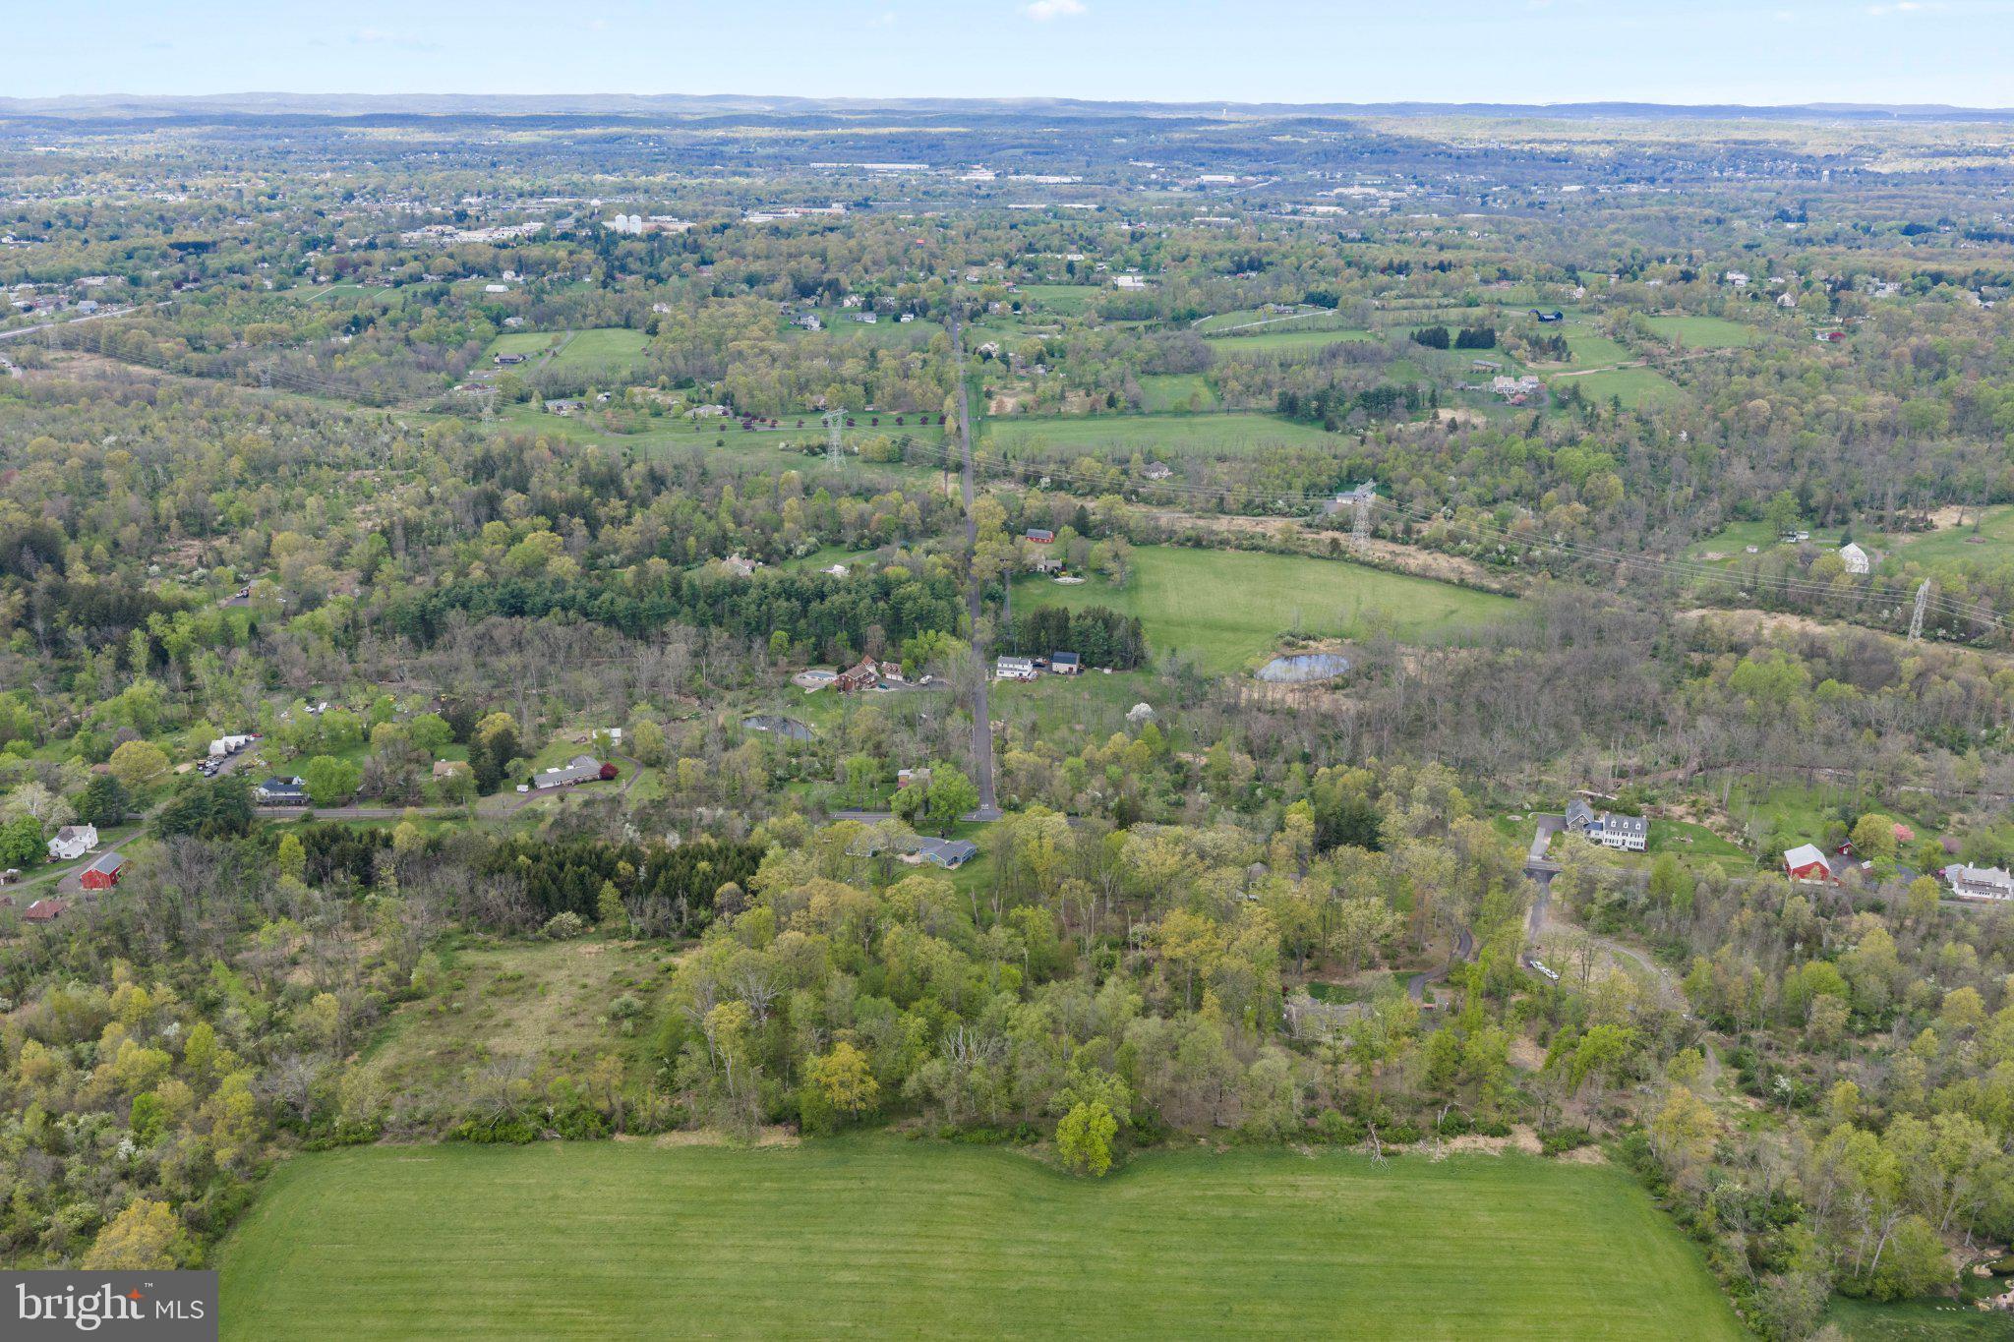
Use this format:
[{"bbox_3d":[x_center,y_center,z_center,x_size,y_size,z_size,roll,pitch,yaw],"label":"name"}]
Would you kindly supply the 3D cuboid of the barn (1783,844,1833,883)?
[{"bbox_3d":[233.192,56.049,455.153,10.400,7.400,11.600,6,21,15],"label":"barn"}]

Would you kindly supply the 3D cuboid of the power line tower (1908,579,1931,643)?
[{"bbox_3d":[383.954,-23.778,659.837,7.500,28.500,20.000,15,25,36],"label":"power line tower"}]

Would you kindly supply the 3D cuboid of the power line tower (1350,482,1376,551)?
[{"bbox_3d":[180.998,-78.625,795.855,8.000,34.500,20.500,15,25,36],"label":"power line tower"}]

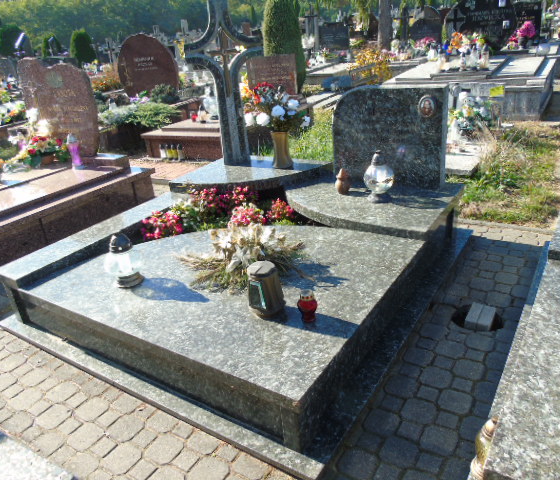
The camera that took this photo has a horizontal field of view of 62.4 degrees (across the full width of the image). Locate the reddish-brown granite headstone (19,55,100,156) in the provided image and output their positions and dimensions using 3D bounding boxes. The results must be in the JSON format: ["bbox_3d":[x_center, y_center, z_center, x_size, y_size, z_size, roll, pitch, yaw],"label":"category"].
[{"bbox_3d":[-2.396,-1.422,4.995,1.000,0.980,0.140,11,28,31],"label":"reddish-brown granite headstone"}]

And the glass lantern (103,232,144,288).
[{"bbox_3d":[-0.821,0.100,2.453,0.180,0.300,0.180,11,28,31],"label":"glass lantern"}]

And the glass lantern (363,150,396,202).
[{"bbox_3d":[0.680,-0.439,3.186,0.205,0.345,0.205,11,28,31],"label":"glass lantern"}]

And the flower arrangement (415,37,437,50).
[{"bbox_3d":[3.209,-4.334,10.195,0.480,0.360,0.420,2,25,17],"label":"flower arrangement"}]

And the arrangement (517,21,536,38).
[{"bbox_3d":[4.407,-3.763,8.263,0.360,0.350,0.340,7,27,26],"label":"arrangement"}]

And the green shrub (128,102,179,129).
[{"bbox_3d":[-1.928,-1.898,7.045,0.700,0.340,0.580,11,28,31],"label":"green shrub"}]

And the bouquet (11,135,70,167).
[{"bbox_3d":[-2.645,-0.993,5.125,0.620,0.330,0.400,11,28,31],"label":"bouquet"}]

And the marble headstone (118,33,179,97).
[{"bbox_3d":[-2.180,-2.864,7.591,1.220,0.980,0.120,11,29,32],"label":"marble headstone"}]

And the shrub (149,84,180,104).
[{"bbox_3d":[-1.752,-2.208,6.954,0.440,0.300,0.420,-11,25,-11],"label":"shrub"}]

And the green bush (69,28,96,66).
[{"bbox_3d":[-9.975,-9.620,23.464,1.250,2.100,1.250,11,28,31],"label":"green bush"}]

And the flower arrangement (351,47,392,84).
[{"bbox_3d":[2.100,-3.983,10.610,0.920,0.850,0.750,11,28,31],"label":"flower arrangement"}]

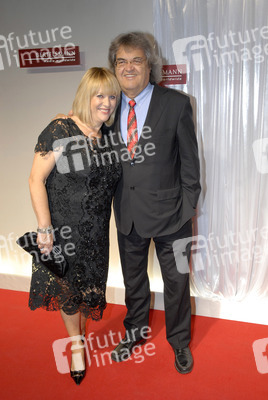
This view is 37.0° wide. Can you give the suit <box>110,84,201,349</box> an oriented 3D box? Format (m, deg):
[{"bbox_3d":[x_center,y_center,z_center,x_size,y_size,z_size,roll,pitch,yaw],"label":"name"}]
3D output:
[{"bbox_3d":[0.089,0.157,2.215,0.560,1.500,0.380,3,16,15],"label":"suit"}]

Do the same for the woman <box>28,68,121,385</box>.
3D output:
[{"bbox_3d":[-0.296,0.149,2.148,0.500,1.630,0.420,-4,16,-10],"label":"woman"}]

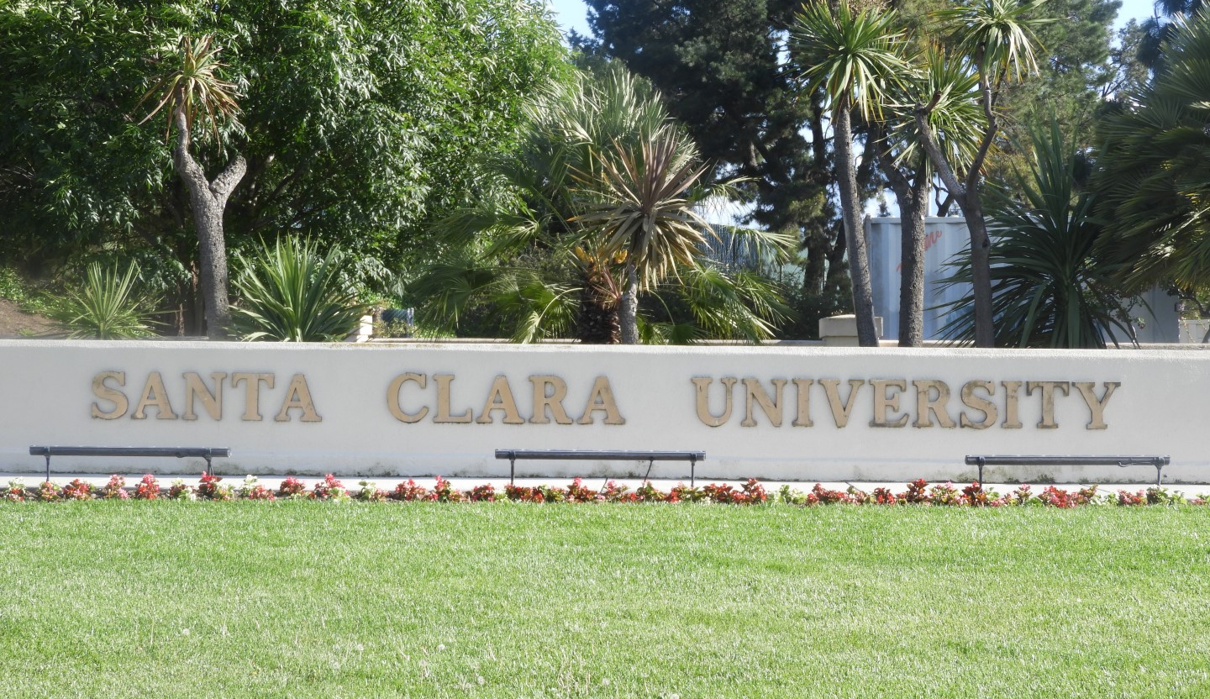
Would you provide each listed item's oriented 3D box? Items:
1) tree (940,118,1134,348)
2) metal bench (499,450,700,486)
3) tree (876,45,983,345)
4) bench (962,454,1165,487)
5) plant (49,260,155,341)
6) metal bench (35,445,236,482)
[{"bbox_3d":[5.376,-1.370,34.800,2.506,2.988,2.300,0,1,0],"label":"tree"},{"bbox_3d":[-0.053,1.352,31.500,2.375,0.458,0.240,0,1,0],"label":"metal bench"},{"bbox_3d":[4.047,-1.841,34.800,1.447,3.929,1.400,0,1,0],"label":"tree"},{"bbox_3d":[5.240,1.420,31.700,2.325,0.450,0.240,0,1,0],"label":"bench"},{"bbox_3d":[-6.217,-0.535,34.800,1.388,1.153,1.350,0,1,0],"label":"plant"},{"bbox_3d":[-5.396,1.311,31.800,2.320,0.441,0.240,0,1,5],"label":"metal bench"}]

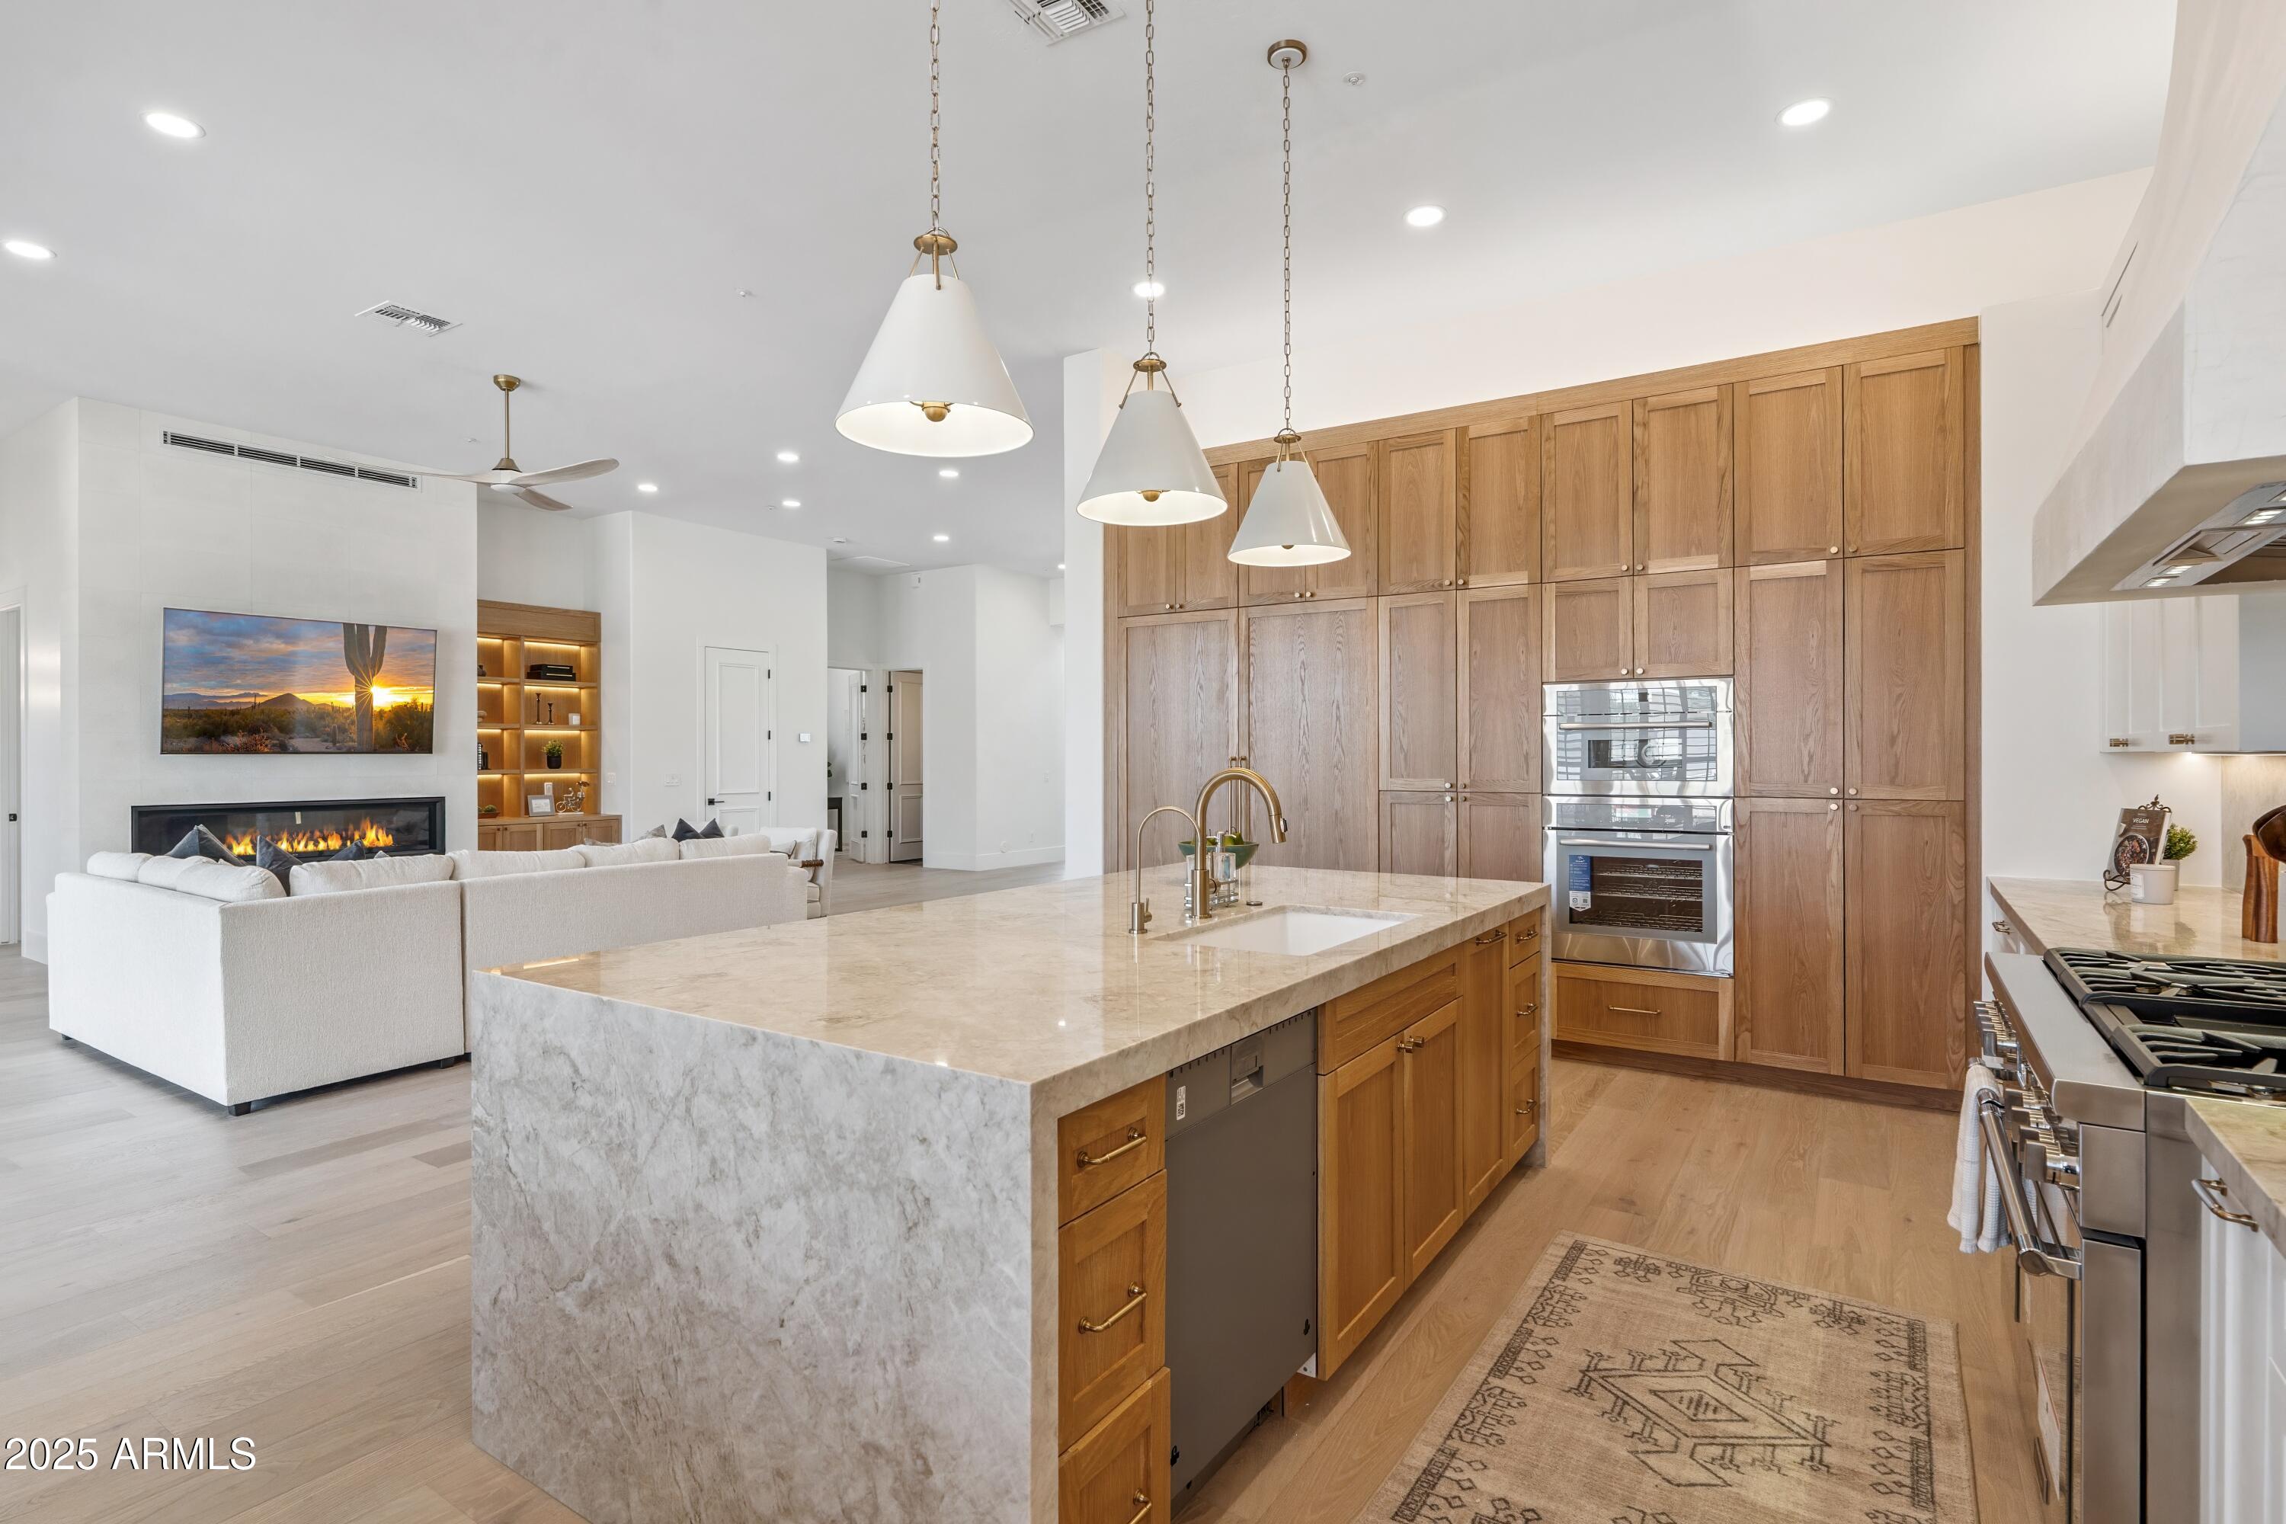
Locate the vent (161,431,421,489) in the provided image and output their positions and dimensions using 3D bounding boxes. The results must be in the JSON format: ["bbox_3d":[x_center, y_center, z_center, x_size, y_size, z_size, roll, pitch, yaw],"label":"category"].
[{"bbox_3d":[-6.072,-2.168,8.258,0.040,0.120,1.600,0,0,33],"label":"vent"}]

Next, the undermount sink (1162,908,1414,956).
[{"bbox_3d":[0.374,0.534,2.830,0.420,0.250,0.740,0,0,33],"label":"undermount sink"}]

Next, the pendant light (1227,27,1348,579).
[{"bbox_3d":[0.472,-1.494,3.740,0.410,1.640,0.410,0,0,0],"label":"pendant light"}]

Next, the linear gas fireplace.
[{"bbox_3d":[-6.172,0.537,8.341,0.280,0.500,1.940,0,0,33],"label":"linear gas fireplace"}]

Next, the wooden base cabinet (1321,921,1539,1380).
[{"bbox_3d":[0.582,0.893,3.180,0.600,0.800,1.740,0,0,33],"label":"wooden base cabinet"}]

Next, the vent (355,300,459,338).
[{"bbox_3d":[-3.834,-2.301,5.985,0.360,0.030,0.360,0,0,33],"label":"vent"}]

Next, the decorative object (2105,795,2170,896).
[{"bbox_3d":[3.280,0.271,3.773,0.150,0.320,0.220,0,0,7],"label":"decorative object"}]

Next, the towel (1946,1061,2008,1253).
[{"bbox_3d":[1.808,0.867,2.479,0.110,0.370,0.240,0,0,33],"label":"towel"}]

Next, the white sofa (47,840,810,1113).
[{"bbox_3d":[-3.598,0.888,6.080,2.110,0.910,2.790,0,0,33],"label":"white sofa"}]

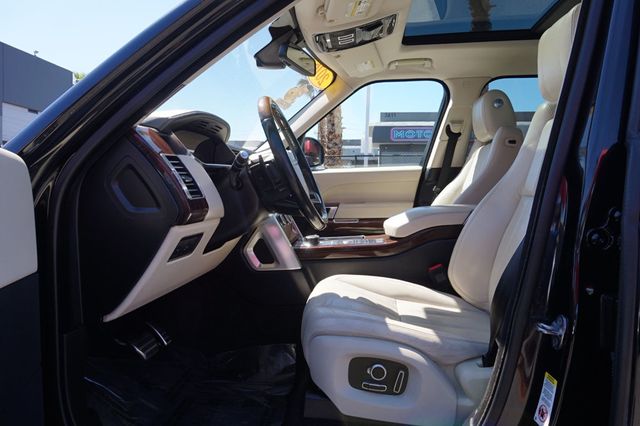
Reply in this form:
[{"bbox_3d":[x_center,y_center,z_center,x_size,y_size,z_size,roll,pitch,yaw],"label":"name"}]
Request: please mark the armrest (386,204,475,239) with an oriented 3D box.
[{"bbox_3d":[0.413,0.021,1.464,0.375,0.110,0.250,1,3,7],"label":"armrest"}]

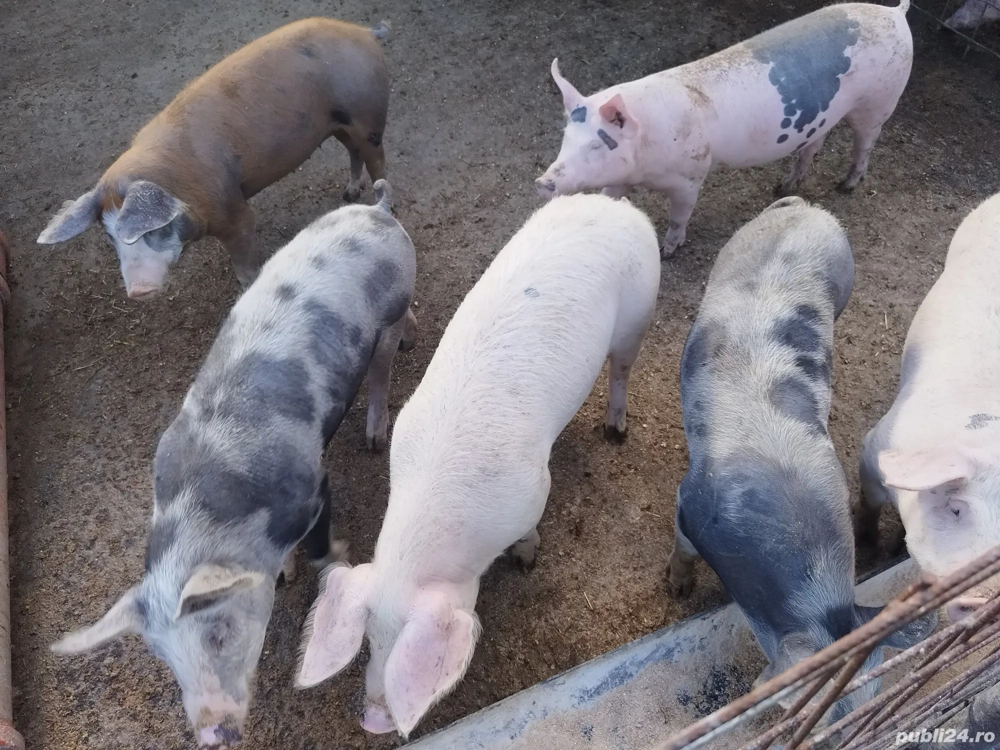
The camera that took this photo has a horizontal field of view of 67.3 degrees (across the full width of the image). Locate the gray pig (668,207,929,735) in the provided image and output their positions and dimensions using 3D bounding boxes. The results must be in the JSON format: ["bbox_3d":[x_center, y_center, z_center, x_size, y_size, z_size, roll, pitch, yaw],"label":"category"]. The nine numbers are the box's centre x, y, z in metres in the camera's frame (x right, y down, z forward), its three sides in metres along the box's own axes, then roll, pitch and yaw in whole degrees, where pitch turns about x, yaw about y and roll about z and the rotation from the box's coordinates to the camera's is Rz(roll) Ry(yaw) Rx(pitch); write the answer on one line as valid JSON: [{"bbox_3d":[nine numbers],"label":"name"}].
[{"bbox_3d":[0.578,0.112,1.470,0.371,0.608,1.072,6,44,8],"label":"gray pig"}]

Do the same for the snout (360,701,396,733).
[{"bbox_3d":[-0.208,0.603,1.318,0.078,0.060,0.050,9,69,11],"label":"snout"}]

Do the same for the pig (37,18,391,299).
[{"bbox_3d":[-0.710,-0.601,2.236,0.376,0.644,1.148,27,50,27],"label":"pig"}]

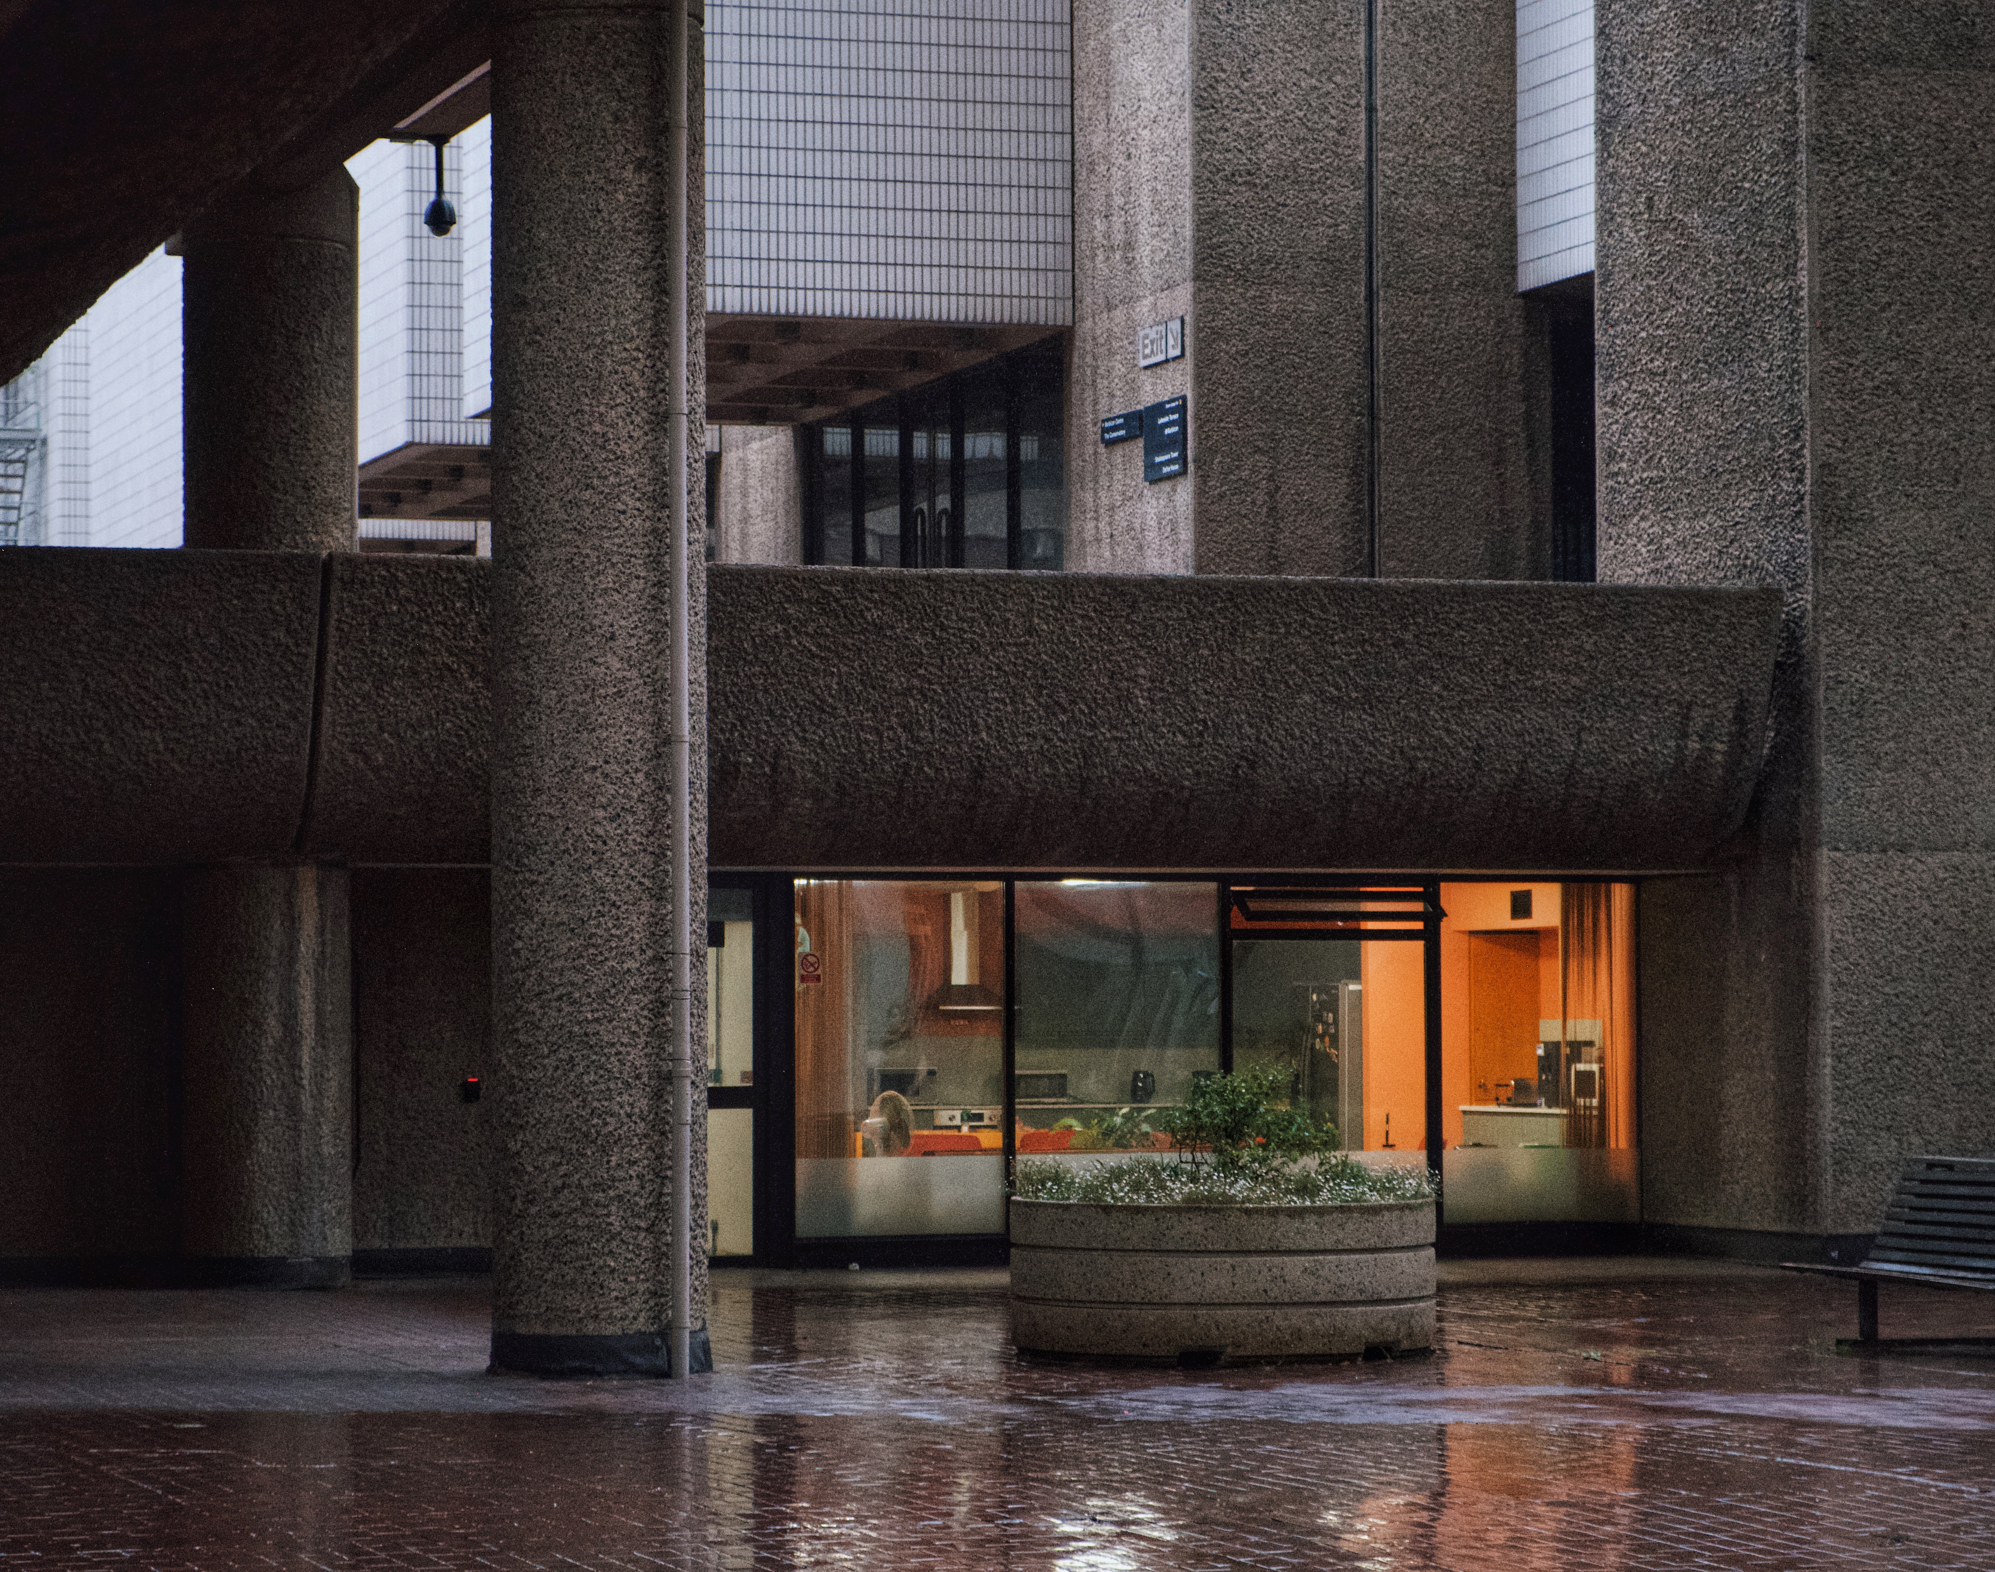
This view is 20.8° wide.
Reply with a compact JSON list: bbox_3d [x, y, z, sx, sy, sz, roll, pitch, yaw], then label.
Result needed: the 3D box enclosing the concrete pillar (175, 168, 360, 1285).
[{"bbox_3d":[-4.144,-0.352,31.023,1.005,6.333,1.005,1,-2,-18],"label":"concrete pillar"}]

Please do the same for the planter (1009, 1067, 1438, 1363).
[{"bbox_3d":[1.032,1.931,24.827,1.955,1.268,1.955,0,-2,0],"label":"planter"}]

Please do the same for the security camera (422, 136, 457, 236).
[{"bbox_3d":[-3.081,-3.310,30.000,0.185,0.559,0.185,1,-2,-18],"label":"security camera"}]

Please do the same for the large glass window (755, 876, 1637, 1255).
[{"bbox_3d":[1.313,1.724,33.810,5.850,2.300,0.150,1,-2,-18],"label":"large glass window"}]

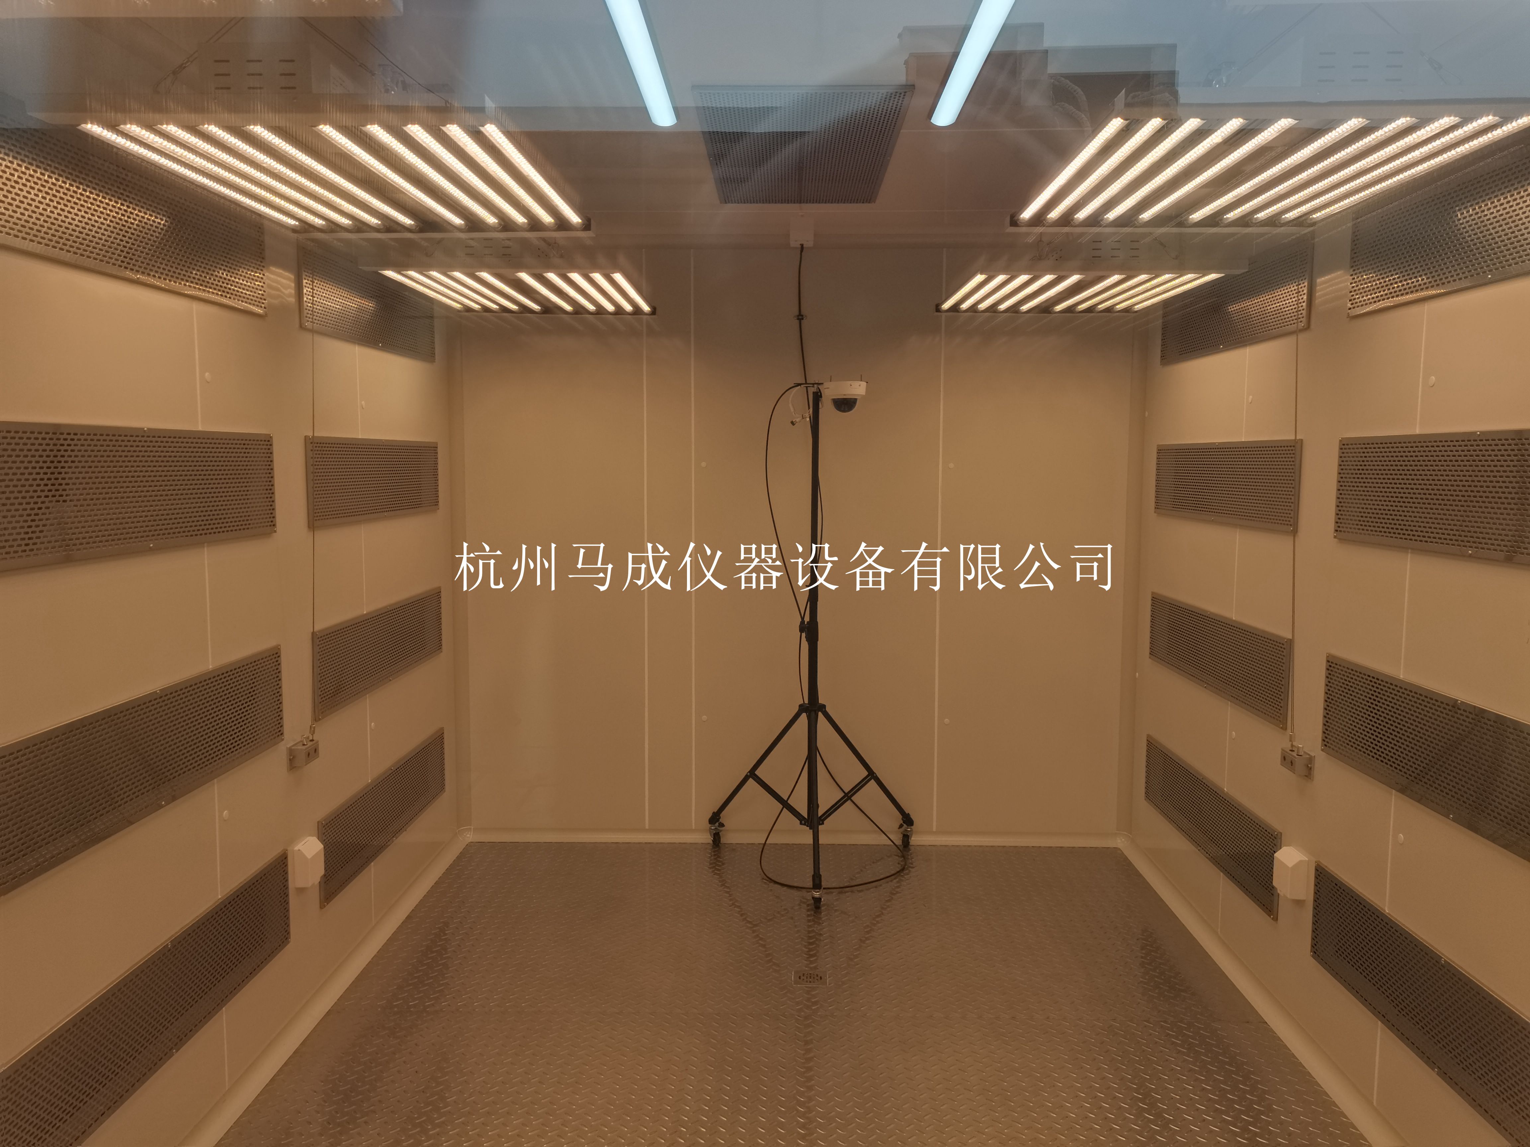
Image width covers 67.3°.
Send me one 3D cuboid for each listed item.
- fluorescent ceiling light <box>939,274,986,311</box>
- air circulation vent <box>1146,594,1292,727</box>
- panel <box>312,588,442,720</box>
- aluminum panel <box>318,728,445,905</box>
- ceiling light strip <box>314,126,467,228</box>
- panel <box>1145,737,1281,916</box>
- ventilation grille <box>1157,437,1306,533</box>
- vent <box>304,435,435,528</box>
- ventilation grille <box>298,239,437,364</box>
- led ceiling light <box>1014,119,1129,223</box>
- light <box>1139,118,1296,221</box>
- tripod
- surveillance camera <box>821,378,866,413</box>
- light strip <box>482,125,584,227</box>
[{"bbox_3d":[0.640,-0.912,3.757,0.030,0.030,0.800,0,6,1],"label":"fluorescent ceiling light"},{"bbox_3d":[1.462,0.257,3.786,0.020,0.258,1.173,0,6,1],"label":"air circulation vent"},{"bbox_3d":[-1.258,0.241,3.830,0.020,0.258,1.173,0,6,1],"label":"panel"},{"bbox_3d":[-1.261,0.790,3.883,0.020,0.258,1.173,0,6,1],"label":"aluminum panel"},{"bbox_3d":[-0.736,-0.804,2.334,0.027,0.020,0.808,0,6,1],"label":"ceiling light strip"},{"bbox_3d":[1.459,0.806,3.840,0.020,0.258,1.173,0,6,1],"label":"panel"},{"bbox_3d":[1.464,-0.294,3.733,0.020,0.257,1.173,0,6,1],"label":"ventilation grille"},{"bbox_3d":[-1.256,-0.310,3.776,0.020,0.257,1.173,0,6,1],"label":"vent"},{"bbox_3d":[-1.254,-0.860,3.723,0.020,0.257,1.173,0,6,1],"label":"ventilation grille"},{"bbox_3d":[0.592,-0.793,2.277,0.027,0.020,0.813,0,6,1],"label":"led ceiling light"},{"bbox_3d":[0.866,-0.792,2.273,0.027,0.020,0.813,0,6,1],"label":"light"},{"bbox_3d":[0.182,0.225,4.204,0.820,1.820,0.690,0,6,1],"label":"tripod"},{"bbox_3d":[0.291,-0.644,4.203,0.160,0.118,0.160,0,6,1],"label":"surveillance camera"},{"bbox_3d":[-0.435,-0.773,2.279,0.030,0.030,0.800,0,6,1],"label":"light strip"}]

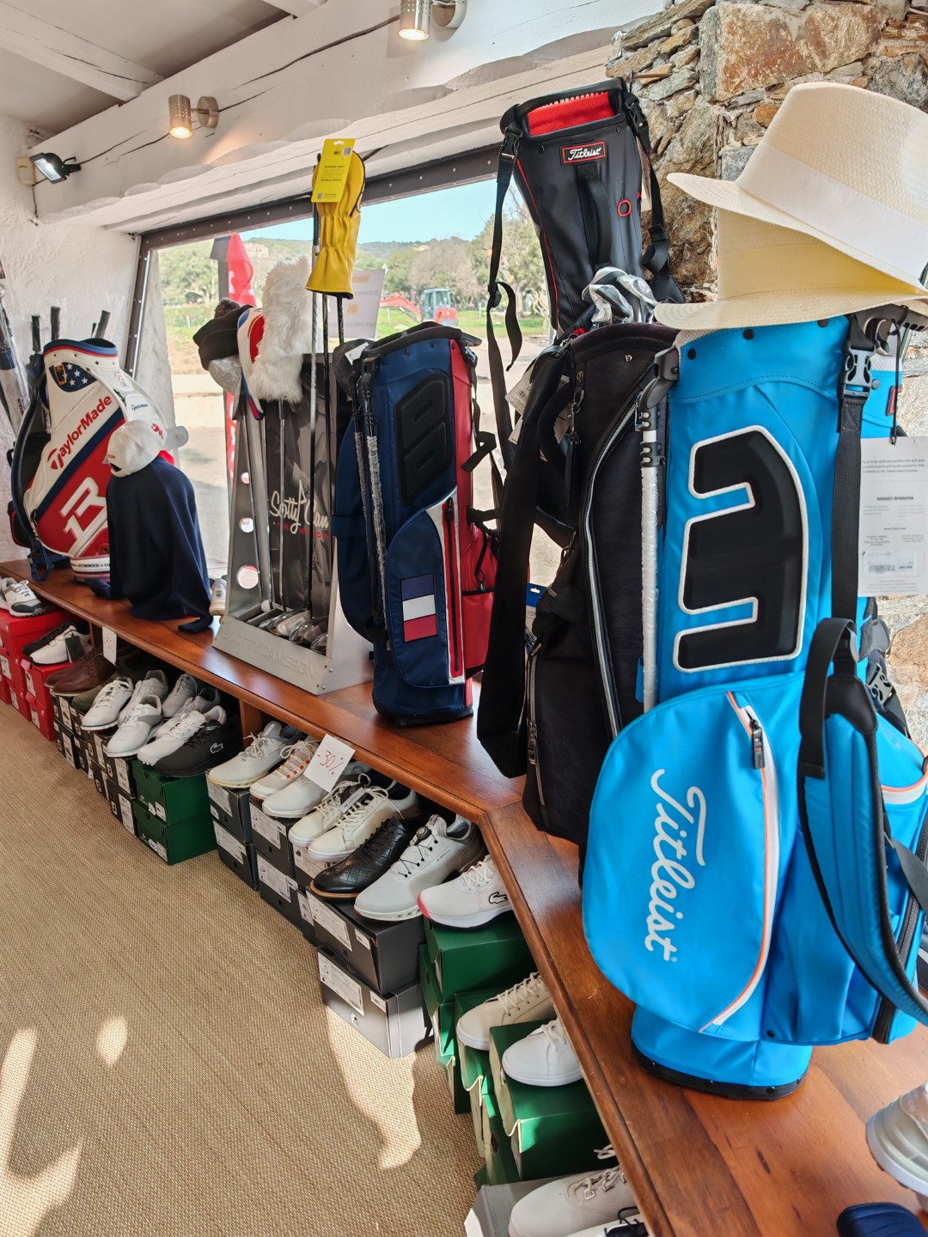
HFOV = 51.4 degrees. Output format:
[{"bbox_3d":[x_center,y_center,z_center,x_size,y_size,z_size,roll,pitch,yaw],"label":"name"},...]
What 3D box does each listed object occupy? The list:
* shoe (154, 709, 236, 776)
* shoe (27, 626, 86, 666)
[{"bbox_3d":[-0.703,0.344,2.703,0.300,0.112,0.106,-16,21,-38],"label":"shoe"},{"bbox_3d":[-1.500,0.082,3.645,0.105,0.105,0.290,13,21,42],"label":"shoe"}]

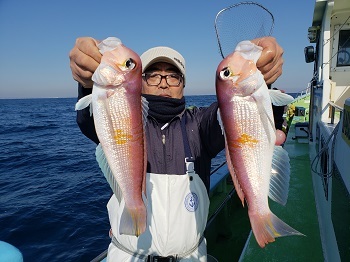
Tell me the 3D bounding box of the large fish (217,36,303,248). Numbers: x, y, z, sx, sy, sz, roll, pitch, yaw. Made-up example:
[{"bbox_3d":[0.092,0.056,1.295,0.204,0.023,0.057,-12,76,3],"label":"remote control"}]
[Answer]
[{"bbox_3d":[0.167,0.034,0.505,0.130,0.405,0.060,-9,7,6],"label":"large fish"}]

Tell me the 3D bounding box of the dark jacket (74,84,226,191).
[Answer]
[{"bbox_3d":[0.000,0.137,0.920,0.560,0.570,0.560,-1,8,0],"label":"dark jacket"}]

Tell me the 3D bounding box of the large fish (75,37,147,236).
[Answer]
[{"bbox_3d":[-0.114,0.022,0.505,0.125,0.385,0.060,-5,7,-2],"label":"large fish"}]

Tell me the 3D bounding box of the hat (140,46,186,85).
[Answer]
[{"bbox_3d":[-0.046,-0.263,1.000,0.180,0.145,0.260,-1,8,0],"label":"hat"}]

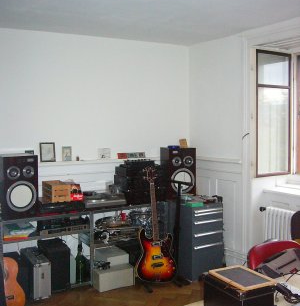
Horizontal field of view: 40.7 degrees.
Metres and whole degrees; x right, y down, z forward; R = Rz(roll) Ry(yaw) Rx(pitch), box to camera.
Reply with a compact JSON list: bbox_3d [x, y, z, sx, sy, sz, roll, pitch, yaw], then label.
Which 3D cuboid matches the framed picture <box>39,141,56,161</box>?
[{"bbox_3d":[-1.050,-0.004,4.158,0.158,0.200,0.020,-3,0,-32],"label":"framed picture"}]

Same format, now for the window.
[{"bbox_3d":[1.320,-0.412,4.346,0.545,1.320,0.060,-3,4,-32],"label":"window"}]

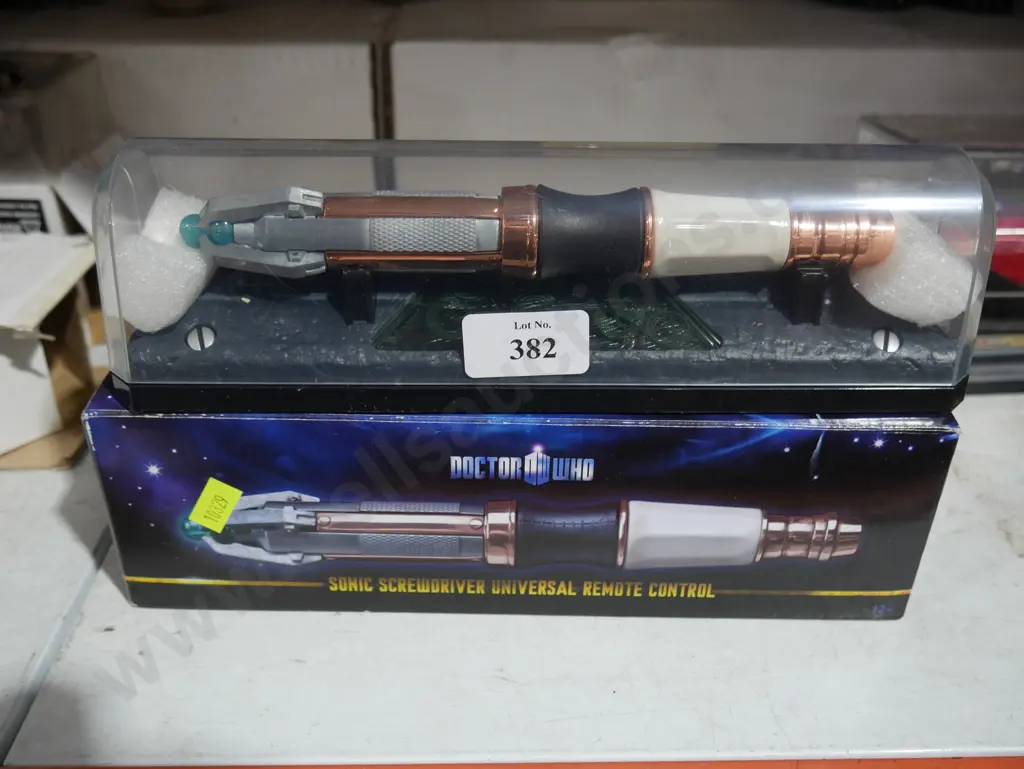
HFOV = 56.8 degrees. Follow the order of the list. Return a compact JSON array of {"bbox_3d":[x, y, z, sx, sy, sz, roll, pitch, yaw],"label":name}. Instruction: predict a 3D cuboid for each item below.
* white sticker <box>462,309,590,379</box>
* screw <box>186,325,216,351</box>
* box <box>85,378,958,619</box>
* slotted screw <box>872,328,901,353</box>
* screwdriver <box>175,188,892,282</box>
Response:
[{"bbox_3d":[0.004,-0.012,0.287,0.038,0.021,0.001,-2,27,0],"label":"white sticker"},{"bbox_3d":[-0.096,-0.014,0.293,0.008,0.003,0.008,0,63,-2],"label":"screw"},{"bbox_3d":[0.002,0.029,0.336,0.265,0.076,0.068,1,29,0],"label":"box"},{"bbox_3d":[0.118,-0.013,0.301,0.008,0.003,0.008,0,63,-2],"label":"slotted screw"},{"bbox_3d":[0.009,-0.047,0.294,0.222,0.029,0.030,0,29,-1],"label":"screwdriver"}]

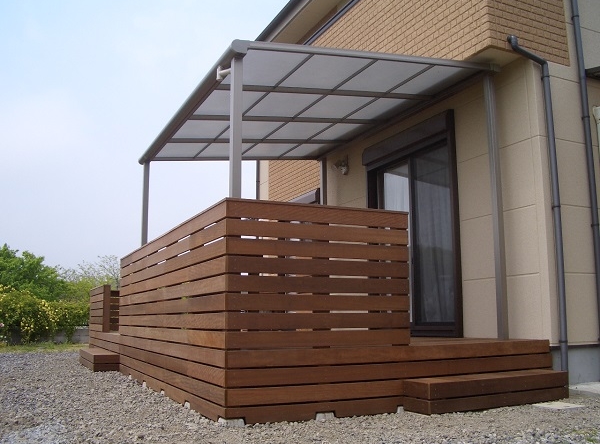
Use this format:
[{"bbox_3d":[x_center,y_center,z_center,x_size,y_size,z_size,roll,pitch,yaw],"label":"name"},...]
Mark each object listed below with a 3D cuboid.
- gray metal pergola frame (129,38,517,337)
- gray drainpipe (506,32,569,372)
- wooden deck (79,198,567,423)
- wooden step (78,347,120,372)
[{"bbox_3d":[-0.080,-0.048,6.654,2.693,2.543,3.760,4,-10,-25],"label":"gray metal pergola frame"},{"bbox_3d":[2.000,-0.110,5.100,0.458,2.988,0.090,4,-10,-25],"label":"gray drainpipe"},{"bbox_3d":[-0.868,1.167,7.700,3.145,1.458,7.857,4,-10,-25],"label":"wooden deck"},{"bbox_3d":[-2.750,1.885,8.280,0.304,0.217,1.639,4,-10,-25],"label":"wooden step"}]

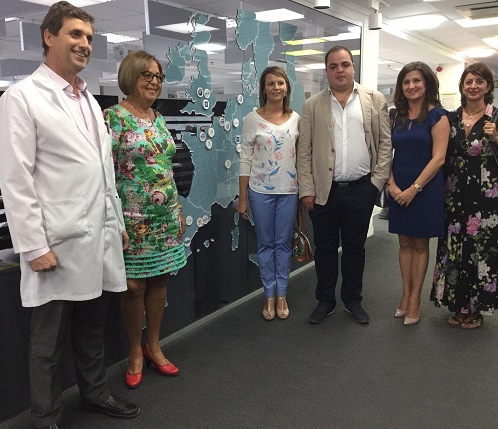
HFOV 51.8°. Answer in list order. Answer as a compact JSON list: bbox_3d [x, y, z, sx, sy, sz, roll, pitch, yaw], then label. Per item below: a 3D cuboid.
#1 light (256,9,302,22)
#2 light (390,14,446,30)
[{"bbox_3d":[0.254,-2.200,5.690,0.600,0.080,0.600,6,12,33],"label":"light"},{"bbox_3d":[2.005,-2.296,6.047,0.600,0.080,0.600,6,12,33],"label":"light"}]

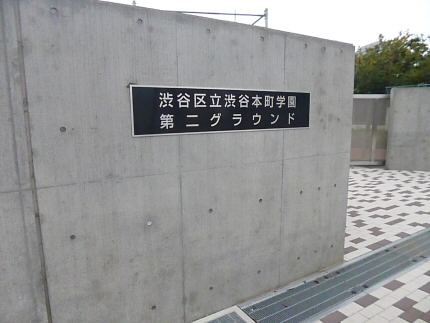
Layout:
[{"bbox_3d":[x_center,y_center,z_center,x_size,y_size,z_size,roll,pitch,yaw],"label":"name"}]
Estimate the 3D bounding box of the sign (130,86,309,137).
[{"bbox_3d":[0.154,-0.363,2.134,1.490,0.295,0.025,-6,10,-30],"label":"sign"}]

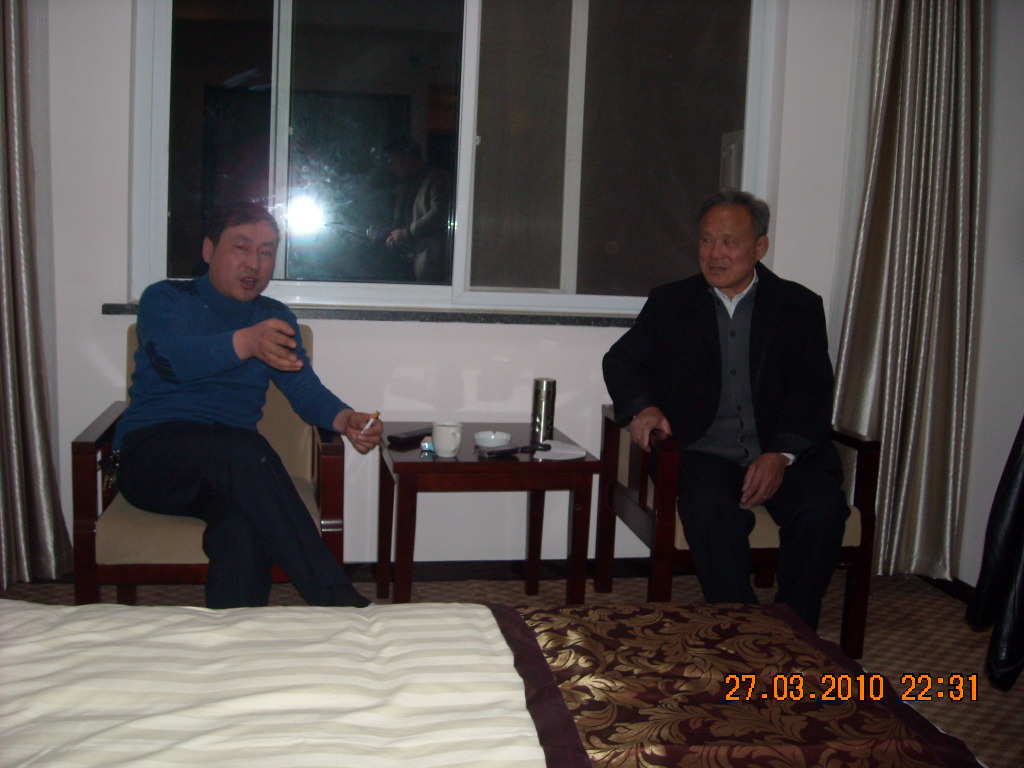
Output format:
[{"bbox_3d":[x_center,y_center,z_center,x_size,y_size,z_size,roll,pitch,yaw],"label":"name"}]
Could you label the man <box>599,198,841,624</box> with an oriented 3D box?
[{"bbox_3d":[0.620,0.110,2.770,0.660,1.247,0.720,2,8,-4],"label":"man"}]

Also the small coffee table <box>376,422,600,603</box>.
[{"bbox_3d":[-0.099,0.423,2.902,0.528,0.537,0.568,1,8,-12],"label":"small coffee table"}]

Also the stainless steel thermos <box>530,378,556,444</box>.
[{"bbox_3d":[0.090,0.074,2.874,0.062,0.176,0.062,1,8,-12],"label":"stainless steel thermos"}]

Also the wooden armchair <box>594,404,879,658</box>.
[{"bbox_3d":[0.621,0.287,3.022,0.603,0.829,0.626,1,8,-9],"label":"wooden armchair"}]

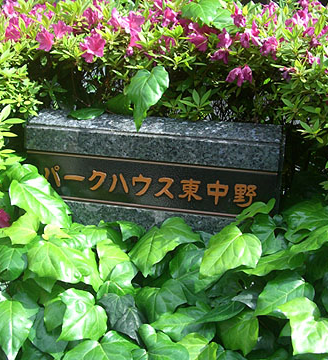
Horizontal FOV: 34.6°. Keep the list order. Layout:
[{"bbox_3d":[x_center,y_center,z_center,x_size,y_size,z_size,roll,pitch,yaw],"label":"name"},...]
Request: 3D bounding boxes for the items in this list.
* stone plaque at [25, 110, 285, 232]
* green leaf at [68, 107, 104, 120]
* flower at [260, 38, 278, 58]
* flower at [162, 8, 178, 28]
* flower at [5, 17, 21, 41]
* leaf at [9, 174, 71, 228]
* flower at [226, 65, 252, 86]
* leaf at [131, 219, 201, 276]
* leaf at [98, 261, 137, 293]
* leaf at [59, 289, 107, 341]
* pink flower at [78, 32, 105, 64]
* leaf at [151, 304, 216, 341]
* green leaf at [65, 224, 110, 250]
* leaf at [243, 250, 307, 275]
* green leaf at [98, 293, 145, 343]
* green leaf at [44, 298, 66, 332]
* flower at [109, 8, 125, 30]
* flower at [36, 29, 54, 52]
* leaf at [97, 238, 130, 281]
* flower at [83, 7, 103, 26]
[{"bbox_3d":[-0.028,-0.008,1.432,0.660,0.304,0.112,5,30,13],"label":"stone plaque"},{"bbox_3d":[-0.207,-0.184,1.451,0.101,0.020,0.071,-14,34,-21],"label":"green leaf"},{"bbox_3d":[0.276,-0.347,1.380,0.052,0.060,0.050,4,19,5],"label":"flower"},{"bbox_3d":[0.020,-0.490,1.600,0.055,0.058,0.045,0,-18,0],"label":"flower"},{"bbox_3d":[-0.423,-0.420,1.470,0.050,0.060,0.050,-9,14,-13],"label":"flower"},{"bbox_3d":[-0.296,0.054,1.269,0.192,0.030,0.102,37,75,20],"label":"leaf"},{"bbox_3d":[0.215,-0.297,1.500,0.074,0.062,0.050,0,20,0],"label":"flower"},{"bbox_3d":[0.002,0.154,1.200,0.146,0.035,0.160,11,54,8],"label":"leaf"},{"bbox_3d":[-0.103,0.216,1.170,0.075,0.025,0.080,17,48,17],"label":"leaf"},{"bbox_3d":[-0.175,0.280,1.066,0.124,0.025,0.102,40,67,21],"label":"leaf"},{"bbox_3d":[-0.194,-0.360,1.430,0.068,0.070,0.050,0,0,-6],"label":"pink flower"},{"bbox_3d":[0.042,0.327,1.200,0.140,0.030,0.090,-2,53,2],"label":"leaf"},{"bbox_3d":[-0.178,0.127,1.216,0.105,0.030,0.083,-6,42,-6],"label":"green leaf"},{"bbox_3d":[0.268,0.203,1.280,0.148,0.025,0.085,-9,37,-2],"label":"leaf"},{"bbox_3d":[-0.098,0.316,1.210,0.105,0.120,0.030,-1,-21,3],"label":"green leaf"},{"bbox_3d":[-0.229,0.288,1.120,0.060,0.075,0.020,10,-22,11],"label":"green leaf"},{"bbox_3d":[-0.144,-0.487,1.600,0.052,0.060,0.045,0,-18,0],"label":"flower"},{"bbox_3d":[-0.318,-0.376,1.420,0.058,0.062,0.050,-5,8,-21],"label":"flower"},{"bbox_3d":[-0.126,0.198,1.310,0.090,0.110,0.030,-2,-21,5],"label":"leaf"},{"bbox_3d":[-0.203,-0.466,1.500,0.060,0.060,0.050,6,-5,12],"label":"flower"}]

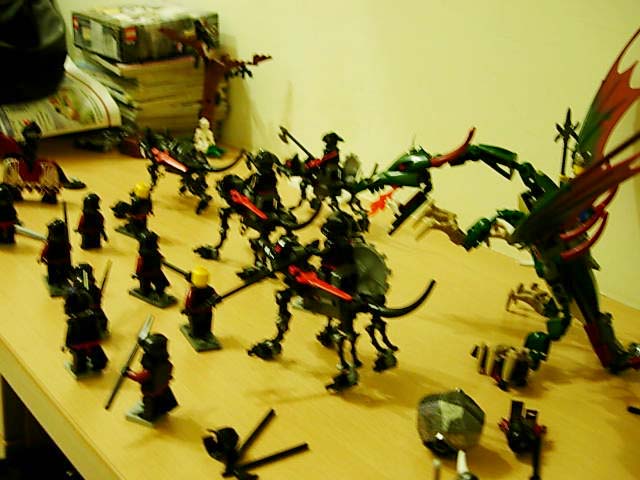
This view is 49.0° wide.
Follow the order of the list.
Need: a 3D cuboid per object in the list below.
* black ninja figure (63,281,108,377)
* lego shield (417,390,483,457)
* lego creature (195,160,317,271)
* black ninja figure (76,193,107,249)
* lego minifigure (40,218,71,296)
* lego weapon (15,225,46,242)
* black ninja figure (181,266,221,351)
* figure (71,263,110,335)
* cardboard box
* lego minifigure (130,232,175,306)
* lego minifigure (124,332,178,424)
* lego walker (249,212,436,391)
[{"bbox_3d":[-0.130,0.051,0.386,0.025,0.046,0.026,-14,30,-34],"label":"black ninja figure"},{"bbox_3d":[0.064,0.088,0.342,0.030,0.010,0.029,10,63,13],"label":"lego shield"},{"bbox_3d":[-0.048,-0.024,0.507,0.112,0.093,0.045,22,30,33],"label":"lego creature"},{"bbox_3d":[-0.172,-0.015,0.526,0.025,0.043,0.016,-8,27,-25],"label":"black ninja figure"},{"bbox_3d":[-0.176,0.010,0.467,0.025,0.046,0.026,-8,27,-25],"label":"lego minifigure"},{"bbox_3d":[-0.210,-0.004,0.513,0.039,0.005,0.003,17,27,18],"label":"lego weapon"},{"bbox_3d":[-0.071,0.040,0.421,0.024,0.044,0.026,-12,30,-32],"label":"black ninja figure"},{"bbox_3d":[-0.138,0.035,0.418,0.025,0.046,0.025,-14,30,-34],"label":"figure"},{"bbox_3d":[-0.194,-0.234,0.790,0.085,0.036,0.133,22,30,34],"label":"cardboard box"},{"bbox_3d":[-0.110,0.019,0.460,0.026,0.046,0.025,24,31,36],"label":"lego minifigure"},{"bbox_3d":[-0.084,0.069,0.354,0.026,0.046,0.025,21,29,31],"label":"lego minifigure"},{"bbox_3d":[0.008,0.031,0.394,0.114,0.097,0.046,18,28,27],"label":"lego walker"}]

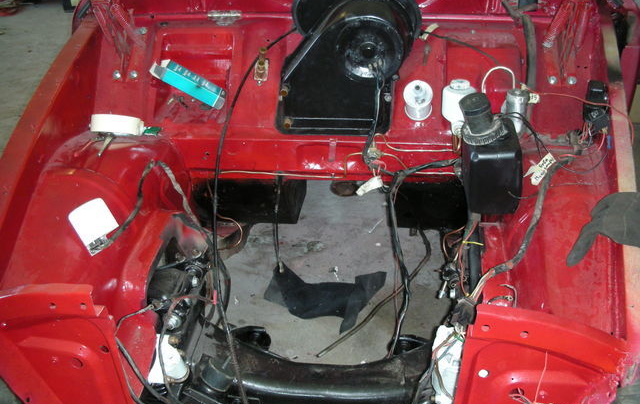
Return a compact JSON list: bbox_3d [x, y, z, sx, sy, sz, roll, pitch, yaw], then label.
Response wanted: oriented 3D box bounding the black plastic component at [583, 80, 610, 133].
[{"bbox_3d":[0.624,-0.215,1.460,0.060,0.100,0.055,4,41,18],"label":"black plastic component"}]

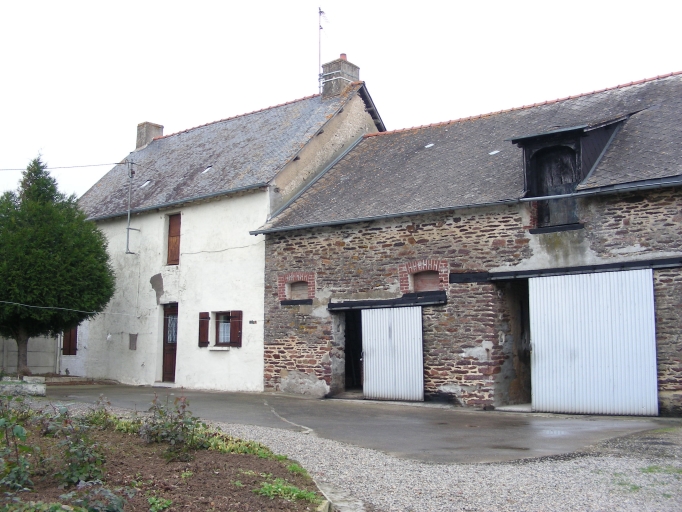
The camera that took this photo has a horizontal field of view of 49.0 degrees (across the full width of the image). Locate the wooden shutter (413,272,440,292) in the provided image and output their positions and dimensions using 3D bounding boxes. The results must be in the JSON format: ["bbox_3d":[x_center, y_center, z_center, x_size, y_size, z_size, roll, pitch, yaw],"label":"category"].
[{"bbox_3d":[1.909,0.574,16.720,0.700,0.480,0.120,-5,-10,34],"label":"wooden shutter"}]

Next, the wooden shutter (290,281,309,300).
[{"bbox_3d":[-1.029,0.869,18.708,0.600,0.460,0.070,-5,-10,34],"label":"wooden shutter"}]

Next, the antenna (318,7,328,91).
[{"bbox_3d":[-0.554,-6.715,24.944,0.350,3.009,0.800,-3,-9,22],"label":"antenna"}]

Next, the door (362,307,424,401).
[{"bbox_3d":[1.156,2.187,16.692,1.530,2.020,0.060,-5,-10,34],"label":"door"}]

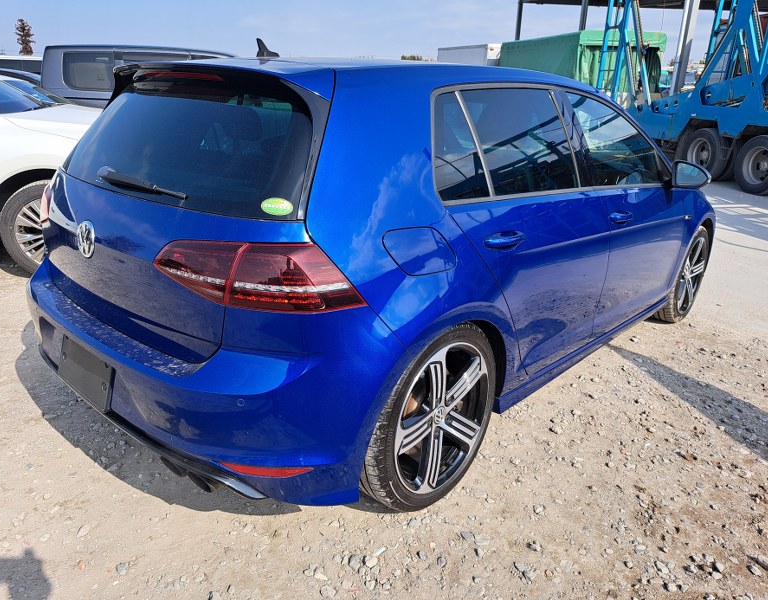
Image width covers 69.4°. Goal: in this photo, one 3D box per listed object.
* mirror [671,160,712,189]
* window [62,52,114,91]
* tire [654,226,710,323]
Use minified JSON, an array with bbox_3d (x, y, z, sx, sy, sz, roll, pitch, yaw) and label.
[{"bbox_3d":[1.739,-0.703,3.137,0.221,0.158,0.158,18,25,40],"label":"mirror"},{"bbox_3d":[-4.208,-3.247,7.900,0.700,0.520,0.060,2,21,1],"label":"window"},{"bbox_3d":[2.054,-0.199,3.905,0.247,0.683,0.683,18,25,40],"label":"tire"}]

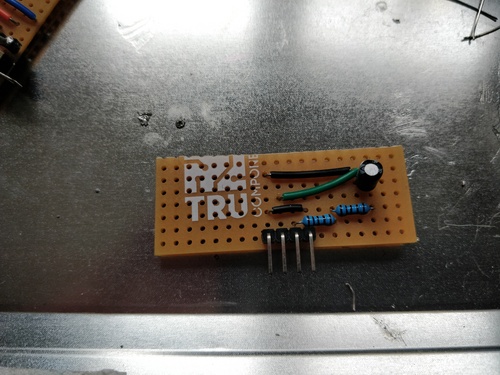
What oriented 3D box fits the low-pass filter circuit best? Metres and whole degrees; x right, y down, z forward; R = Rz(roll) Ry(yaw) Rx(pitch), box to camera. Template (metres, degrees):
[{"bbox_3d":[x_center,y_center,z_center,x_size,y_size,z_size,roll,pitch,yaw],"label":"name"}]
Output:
[{"bbox_3d":[0.006,0.004,0.065,0.050,0.011,0.024,-3,76,1],"label":"low-pass filter circuit"}]

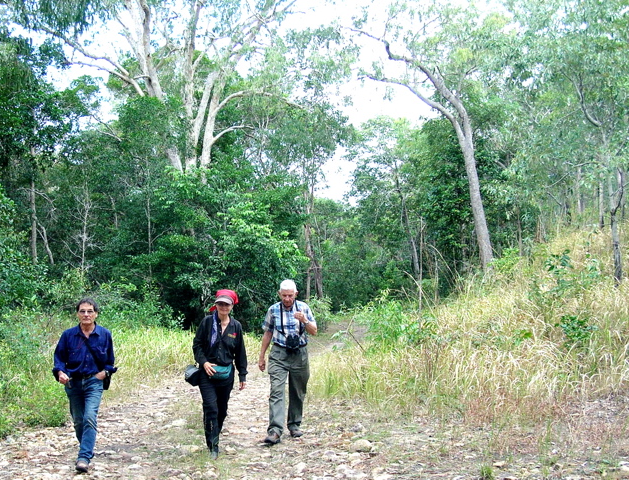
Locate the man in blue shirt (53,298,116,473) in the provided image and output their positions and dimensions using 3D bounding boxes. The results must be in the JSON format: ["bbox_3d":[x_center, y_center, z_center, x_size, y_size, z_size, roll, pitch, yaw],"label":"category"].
[{"bbox_3d":[-2.330,1.440,6.750,0.620,1.700,0.520,1,-4,-9],"label":"man in blue shirt"}]

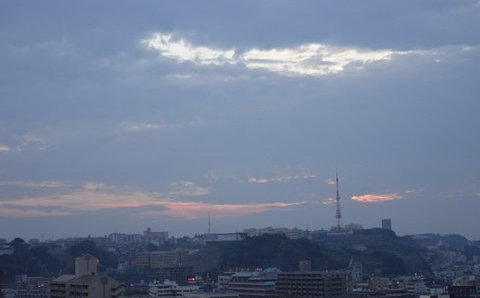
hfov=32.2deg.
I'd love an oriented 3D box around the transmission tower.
[{"bbox_3d":[195.343,105.108,1650.000,15.000,113.000,15.000,-2,-8,7],"label":"transmission tower"}]

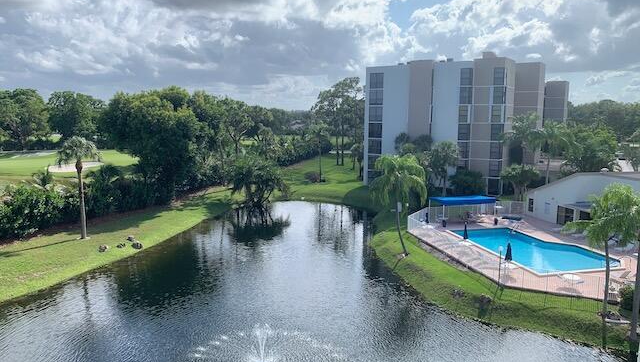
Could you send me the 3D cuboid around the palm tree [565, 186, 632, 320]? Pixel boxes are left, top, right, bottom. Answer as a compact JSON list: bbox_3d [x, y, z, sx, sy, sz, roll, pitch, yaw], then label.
[{"bbox_3d":[17.225,4.274,29.801,4.310,8.330,4.310,0,8,0],"label":"palm tree"}]

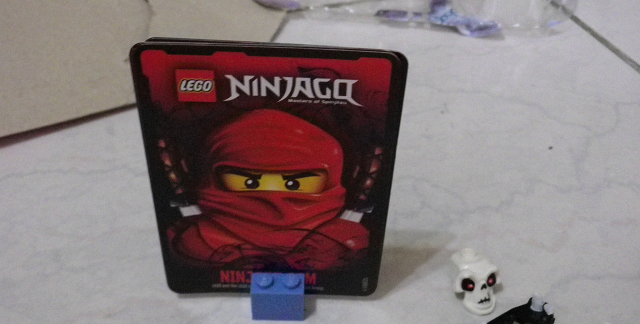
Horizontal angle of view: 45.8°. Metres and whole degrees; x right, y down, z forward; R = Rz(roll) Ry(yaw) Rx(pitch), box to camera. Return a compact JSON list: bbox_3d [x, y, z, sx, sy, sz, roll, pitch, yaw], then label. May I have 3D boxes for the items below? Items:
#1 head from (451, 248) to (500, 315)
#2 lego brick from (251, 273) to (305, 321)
[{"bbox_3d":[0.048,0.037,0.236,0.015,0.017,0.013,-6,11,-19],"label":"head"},{"bbox_3d":[-0.013,0.041,0.231,0.016,0.013,0.008,1,40,-1],"label":"lego brick"}]

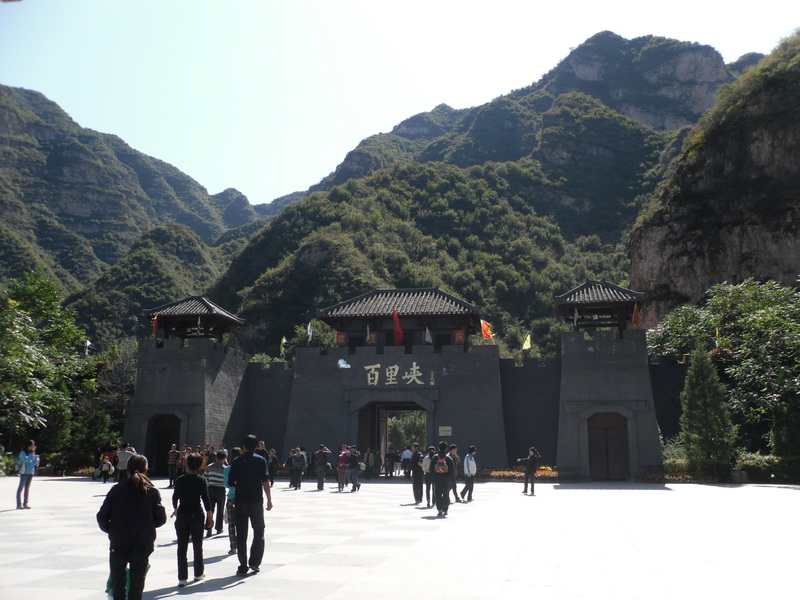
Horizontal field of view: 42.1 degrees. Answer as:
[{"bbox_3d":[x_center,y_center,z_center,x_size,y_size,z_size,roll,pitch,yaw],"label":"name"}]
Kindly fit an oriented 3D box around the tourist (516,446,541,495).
[{"bbox_3d":[4.657,6.140,37.400,0.850,1.660,0.500,-5,-9,30],"label":"tourist"}]

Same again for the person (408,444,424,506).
[{"bbox_3d":[0.484,5.074,30.500,0.420,1.740,0.500,-7,-11,42],"label":"person"}]

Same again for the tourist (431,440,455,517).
[{"bbox_3d":[0.993,4.222,24.600,0.550,1.730,0.420,0,-8,0],"label":"tourist"}]

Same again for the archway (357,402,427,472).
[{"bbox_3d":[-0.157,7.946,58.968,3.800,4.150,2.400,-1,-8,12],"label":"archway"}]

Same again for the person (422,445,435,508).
[{"bbox_3d":[0.864,4.922,29.000,0.460,1.660,0.360,0,-8,3],"label":"person"}]

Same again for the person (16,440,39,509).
[{"bbox_3d":[-9.445,4.413,26.300,0.480,1.730,0.460,-3,-9,21],"label":"person"}]

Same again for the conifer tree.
[{"bbox_3d":[15.573,5.780,52.500,3.100,6.900,3.100,1,-8,0],"label":"conifer tree"}]

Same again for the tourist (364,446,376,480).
[{"bbox_3d":[-1.503,8.332,53.000,0.560,1.690,0.380,1,-8,0],"label":"tourist"}]

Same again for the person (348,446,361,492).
[{"bbox_3d":[-1.726,6.424,39.786,0.550,1.700,0.500,4,-9,-24],"label":"person"}]

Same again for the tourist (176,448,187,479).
[{"bbox_3d":[-8.929,6.906,42.500,0.420,1.460,0.280,0,-8,0],"label":"tourist"}]

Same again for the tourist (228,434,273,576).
[{"bbox_3d":[-1.915,2.645,13.510,0.560,1.768,0.460,0,-8,6],"label":"tourist"}]

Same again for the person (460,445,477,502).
[{"bbox_3d":[2.190,5.536,33.224,0.520,1.740,0.460,2,-8,-12],"label":"person"}]

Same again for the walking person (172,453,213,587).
[{"bbox_3d":[-2.463,2.603,12.433,0.520,1.530,0.420,0,-8,5],"label":"walking person"}]

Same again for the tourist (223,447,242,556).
[{"bbox_3d":[-2.499,3.046,15.800,0.430,1.610,0.380,0,-8,0],"label":"tourist"}]

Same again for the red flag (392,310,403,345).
[{"bbox_3d":[-0.108,1.497,56.000,0.550,1.850,0.400,1,-8,-6],"label":"red flag"}]

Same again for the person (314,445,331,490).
[{"bbox_3d":[-2.944,6.393,39.747,0.580,1.710,0.420,0,-8,3],"label":"person"}]

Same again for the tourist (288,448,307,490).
[{"bbox_3d":[-3.962,6.626,40.800,0.500,1.620,0.360,-1,-8,12],"label":"tourist"}]

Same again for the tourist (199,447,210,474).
[{"bbox_3d":[-7.031,6.094,37.500,0.420,1.360,0.270,1,-8,-6],"label":"tourist"}]

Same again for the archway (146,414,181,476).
[{"bbox_3d":[-13.155,8.272,59.190,2.050,3.450,1.000,-1,-8,12],"label":"archway"}]

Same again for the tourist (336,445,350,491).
[{"bbox_3d":[-2.134,6.285,38.885,0.520,1.709,0.480,-2,-9,18],"label":"tourist"}]

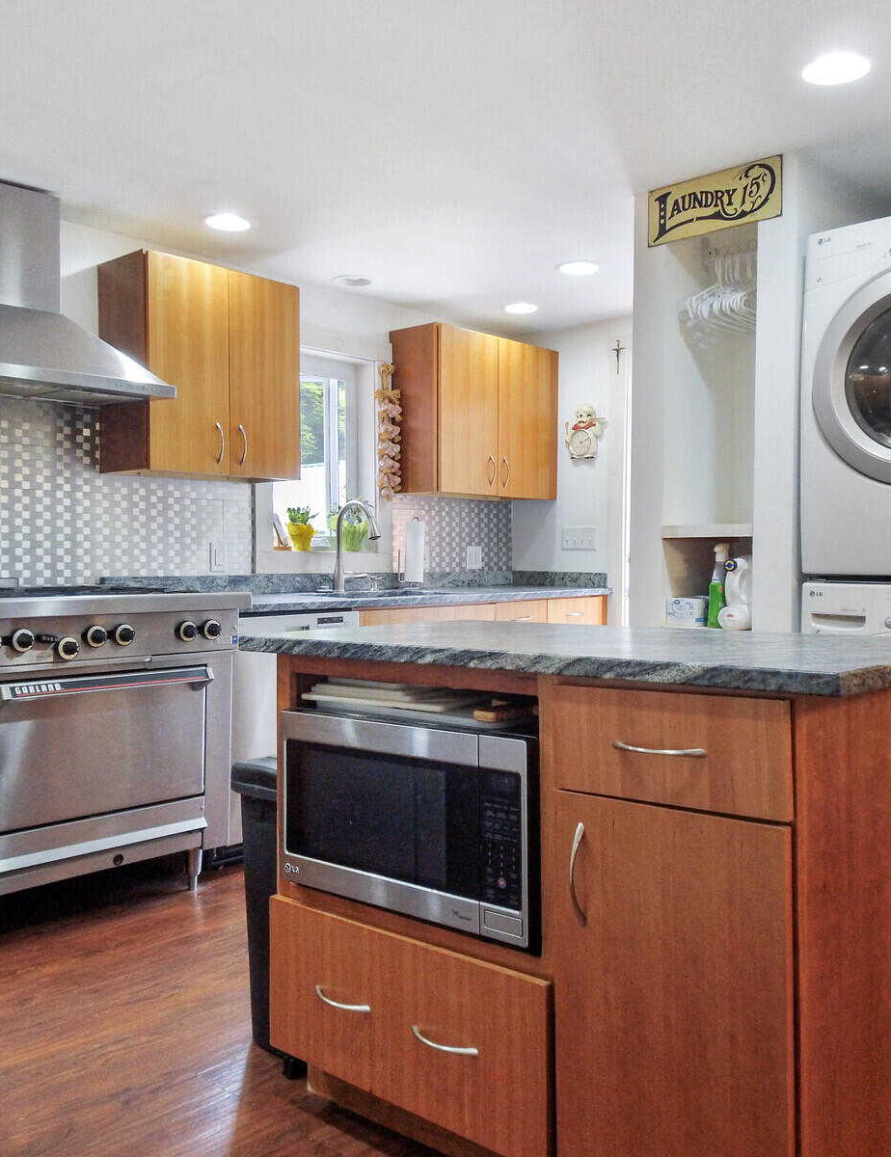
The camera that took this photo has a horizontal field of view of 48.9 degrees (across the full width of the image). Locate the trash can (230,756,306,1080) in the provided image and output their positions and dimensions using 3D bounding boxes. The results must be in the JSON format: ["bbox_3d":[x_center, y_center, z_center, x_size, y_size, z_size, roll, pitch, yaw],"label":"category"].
[{"bbox_3d":[-0.232,0.710,2.189,0.280,0.610,0.390,0,1,40],"label":"trash can"}]

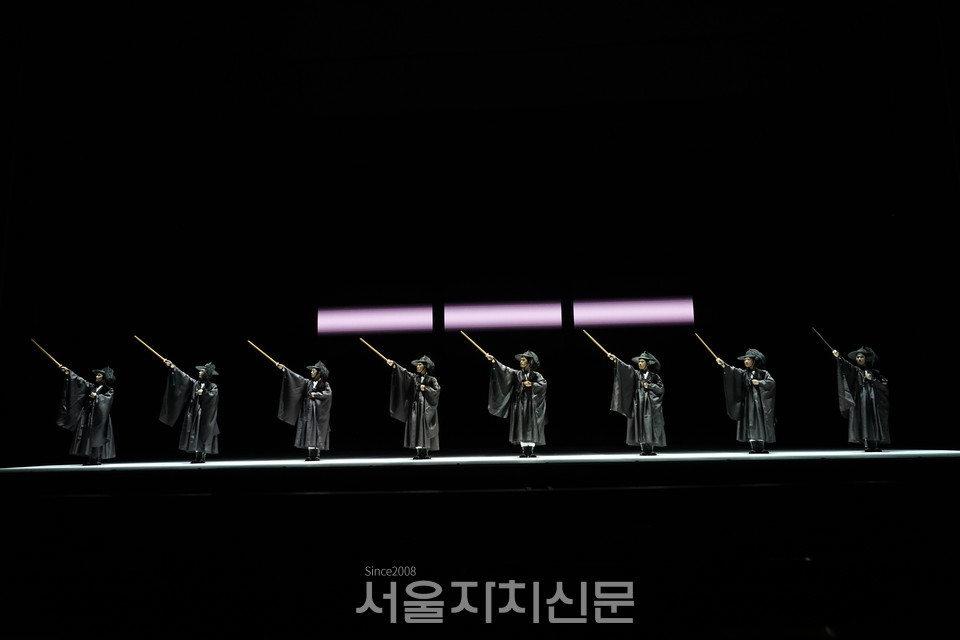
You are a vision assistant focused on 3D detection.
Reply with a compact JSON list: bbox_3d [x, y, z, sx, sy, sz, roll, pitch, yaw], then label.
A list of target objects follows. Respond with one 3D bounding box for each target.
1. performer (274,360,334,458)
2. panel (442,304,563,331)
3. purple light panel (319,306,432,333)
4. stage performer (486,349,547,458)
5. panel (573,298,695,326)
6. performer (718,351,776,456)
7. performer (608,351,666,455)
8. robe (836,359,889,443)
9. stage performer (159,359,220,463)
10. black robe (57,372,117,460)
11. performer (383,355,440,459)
[{"bbox_3d":[-3.195,1.659,12.667,0.969,1.807,0.620,-5,-10,20],"label":"performer"},{"bbox_3d":[0.655,-0.120,19.972,3.380,0.747,0.120,-2,-8,4],"label":"panel"},{"bbox_3d":[-3.060,-0.009,20.214,3.392,0.752,0.120,-2,-8,4],"label":"purple light panel"},{"bbox_3d":[0.666,1.497,12.423,1.024,1.910,0.620,-4,-9,18],"label":"stage performer"},{"bbox_3d":[4.367,-0.221,19.728,3.375,0.746,0.120,-2,-8,4],"label":"panel"},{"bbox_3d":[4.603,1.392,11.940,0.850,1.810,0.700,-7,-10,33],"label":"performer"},{"bbox_3d":[2.793,1.474,12.284,0.993,1.839,0.620,-5,-10,24],"label":"performer"},{"bbox_3d":[6.539,1.376,11.828,0.800,1.452,0.620,-7,-10,33],"label":"robe"},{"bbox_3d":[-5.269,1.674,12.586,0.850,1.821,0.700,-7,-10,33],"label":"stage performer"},{"bbox_3d":[-7.323,1.774,12.930,1.037,1.629,0.600,-4,-9,16],"label":"black robe"},{"bbox_3d":[-1.191,1.572,12.543,0.929,1.866,0.620,-5,-10,22],"label":"performer"}]

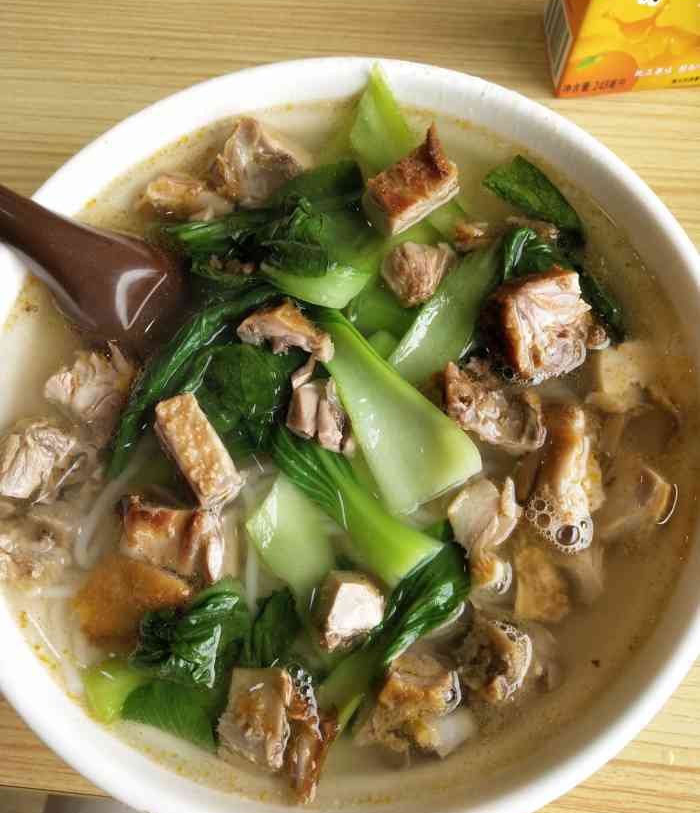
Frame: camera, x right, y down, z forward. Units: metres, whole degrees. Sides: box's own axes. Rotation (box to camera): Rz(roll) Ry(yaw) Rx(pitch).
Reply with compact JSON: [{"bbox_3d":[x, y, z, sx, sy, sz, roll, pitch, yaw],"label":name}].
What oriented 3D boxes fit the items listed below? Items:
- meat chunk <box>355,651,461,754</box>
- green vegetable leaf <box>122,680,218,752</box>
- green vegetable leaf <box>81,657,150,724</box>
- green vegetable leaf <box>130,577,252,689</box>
[{"bbox_3d":[0.016,0.075,0.208,0.023,0.020,0.025,12,73,5],"label":"meat chunk"},{"bbox_3d":[-0.046,0.080,0.214,0.026,0.010,0.013,15,76,6],"label":"green vegetable leaf"},{"bbox_3d":[-0.062,0.076,0.215,0.016,0.011,0.014,-19,75,-3],"label":"green vegetable leaf"},{"bbox_3d":[-0.041,0.057,0.217,0.028,0.018,0.028,18,76,7],"label":"green vegetable leaf"}]

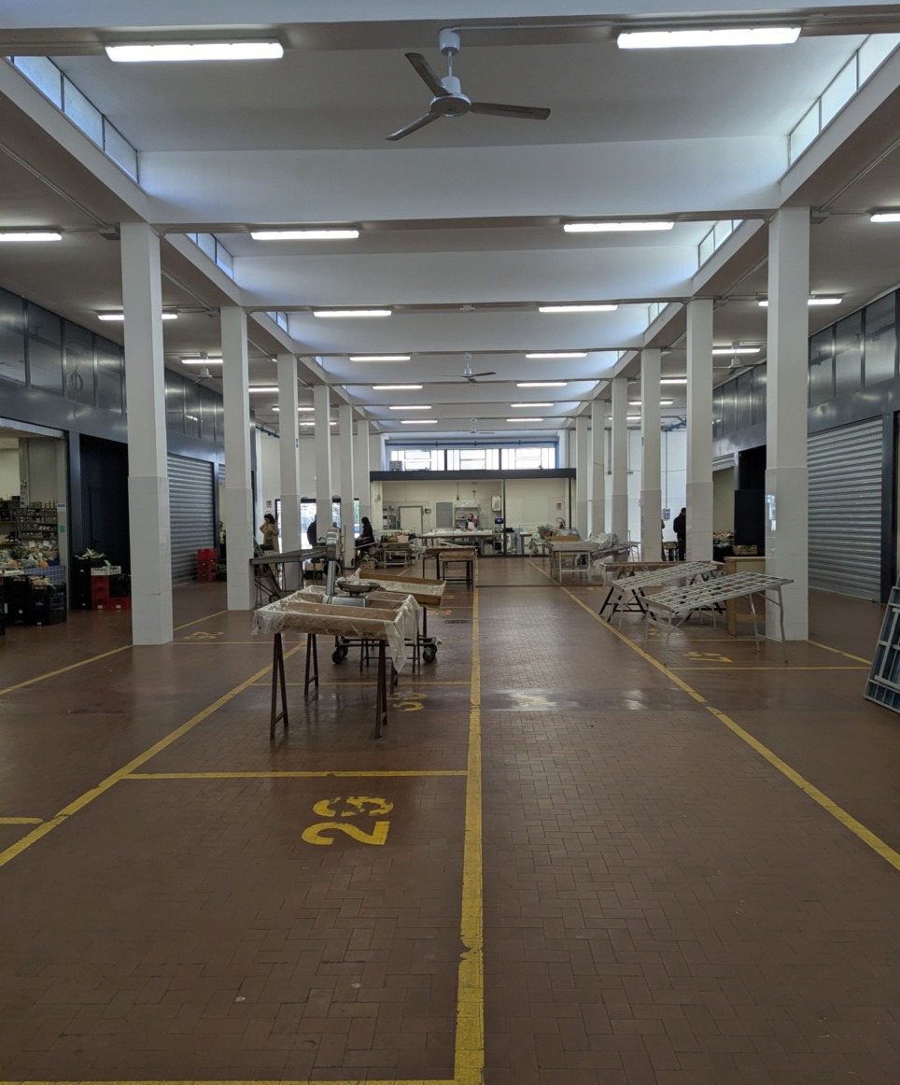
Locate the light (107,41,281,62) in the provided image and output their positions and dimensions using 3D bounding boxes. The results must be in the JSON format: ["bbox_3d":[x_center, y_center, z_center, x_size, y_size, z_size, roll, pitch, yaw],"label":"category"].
[{"bbox_3d":[-1.823,-3.523,5.943,1.270,0.100,0.130,-1,2,2],"label":"light"}]

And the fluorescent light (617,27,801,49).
[{"bbox_3d":[1.843,-3.588,5.904,1.270,0.095,0.115,-1,2,2],"label":"fluorescent light"}]

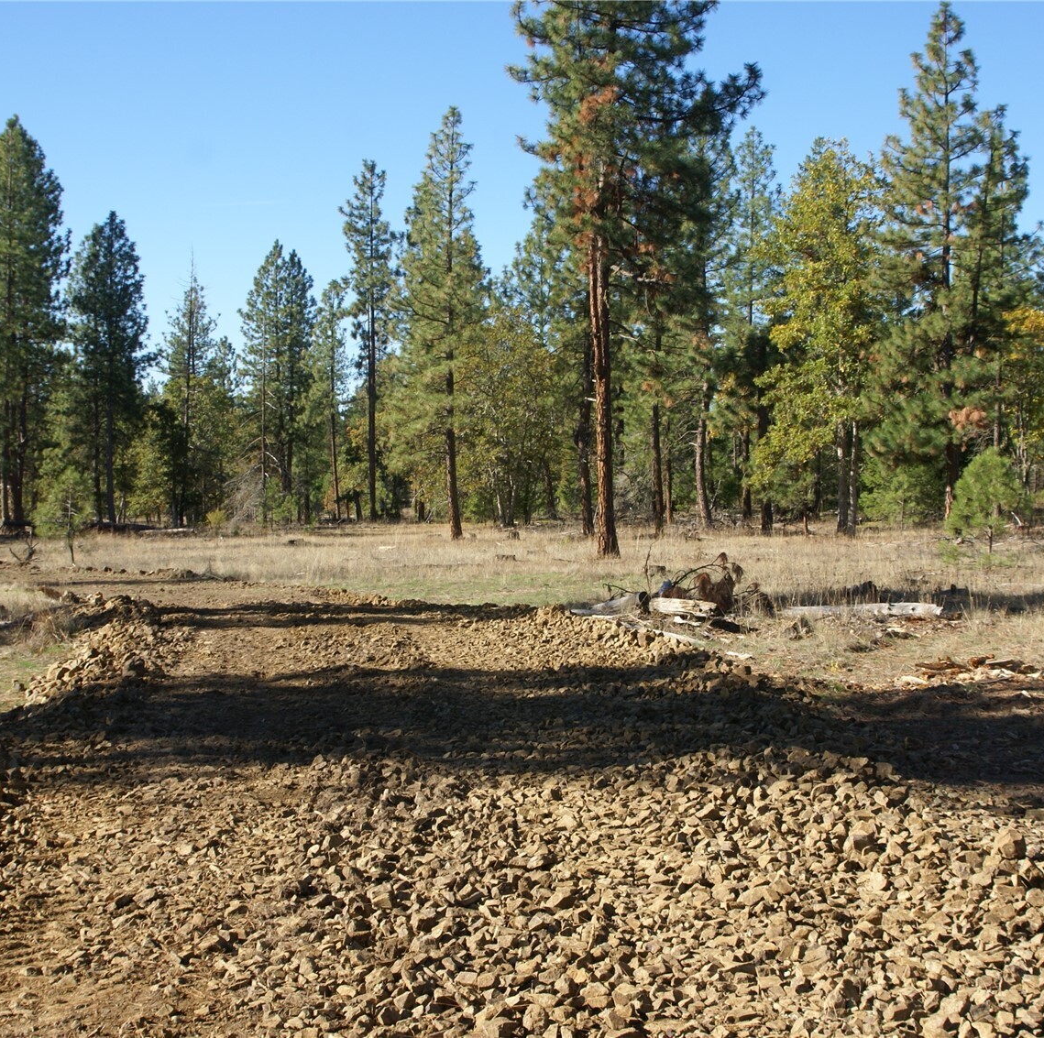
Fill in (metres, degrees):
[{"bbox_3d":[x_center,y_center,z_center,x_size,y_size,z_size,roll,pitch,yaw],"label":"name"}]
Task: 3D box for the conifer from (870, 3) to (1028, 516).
[{"bbox_3d":[17.423,-10.317,73.829,6.484,21.329,6.484,0,1,0],"label":"conifer"}]

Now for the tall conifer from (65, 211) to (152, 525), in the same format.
[{"bbox_3d":[-18.274,-6.587,79.888,3.639,13.925,3.639,0,1,0],"label":"tall conifer"}]

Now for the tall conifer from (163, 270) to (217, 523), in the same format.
[{"bbox_3d":[-14.636,-5.416,79.908,2.354,11.476,2.354,0,1,0],"label":"tall conifer"}]

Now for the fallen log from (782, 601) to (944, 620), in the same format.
[{"bbox_3d":[4.567,1.219,24.300,2.197,0.200,0.200,0,1,3],"label":"fallen log"}]

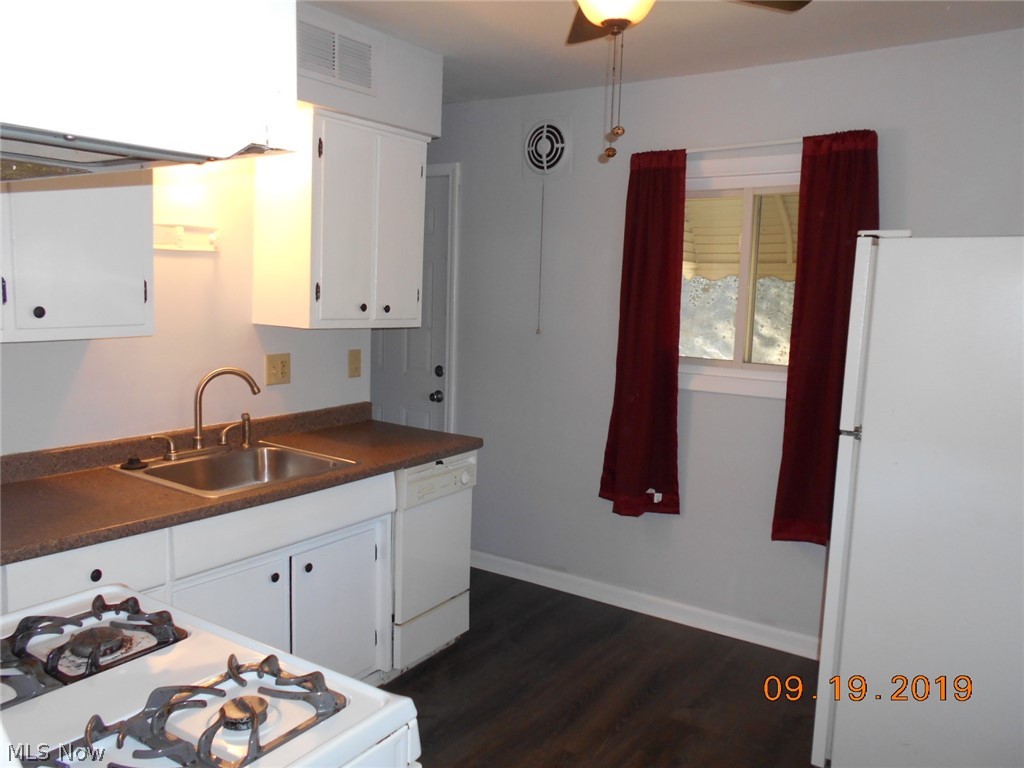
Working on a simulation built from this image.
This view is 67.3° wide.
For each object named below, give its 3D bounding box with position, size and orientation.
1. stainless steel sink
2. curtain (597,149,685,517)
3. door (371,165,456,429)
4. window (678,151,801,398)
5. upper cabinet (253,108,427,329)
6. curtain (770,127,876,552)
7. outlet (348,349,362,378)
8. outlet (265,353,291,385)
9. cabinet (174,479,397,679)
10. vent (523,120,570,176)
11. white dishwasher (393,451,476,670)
[{"bbox_3d":[-0.905,0.360,2.562,0.557,0.186,0.591,6,8,33],"label":"stainless steel sink"},{"bbox_3d":[0.590,-0.205,3.357,0.390,1.600,0.100,6,8,34],"label":"curtain"},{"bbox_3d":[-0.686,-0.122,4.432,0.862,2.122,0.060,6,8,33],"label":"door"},{"bbox_3d":[0.959,-0.444,3.166,0.760,0.995,0.090,6,8,34],"label":"window"},{"bbox_3d":[-0.661,-0.616,3.044,0.334,0.764,0.618,6,8,33],"label":"upper cabinet"},{"bbox_3d":[1.215,-0.140,2.925,0.350,1.610,0.100,6,8,34],"label":"curtain"},{"bbox_3d":[-0.685,-0.088,3.382,0.014,0.121,0.074,6,8,34],"label":"outlet"},{"bbox_3d":[-0.920,-0.057,3.042,0.009,0.120,0.117,6,8,33],"label":"outlet"},{"bbox_3d":[-0.913,0.714,2.601,0.610,0.815,0.876,6,8,34],"label":"cabinet"},{"bbox_3d":[0.171,-1.146,3.728,0.252,0.255,0.030,6,8,33],"label":"vent"},{"bbox_3d":[-0.524,0.669,3.194,0.585,0.822,0.460,6,8,33],"label":"white dishwasher"}]

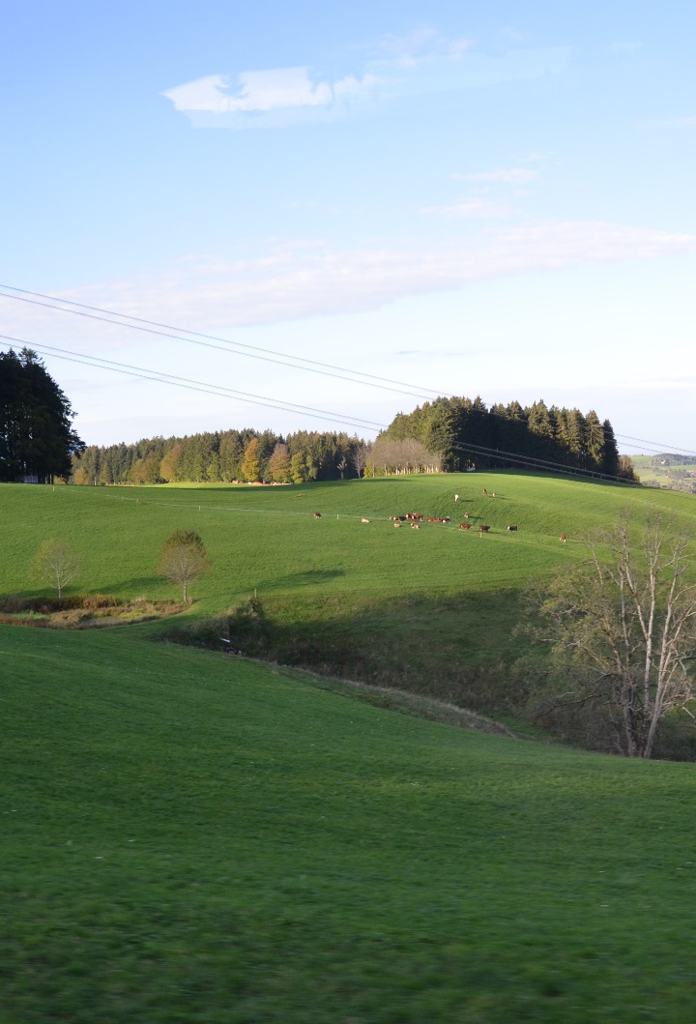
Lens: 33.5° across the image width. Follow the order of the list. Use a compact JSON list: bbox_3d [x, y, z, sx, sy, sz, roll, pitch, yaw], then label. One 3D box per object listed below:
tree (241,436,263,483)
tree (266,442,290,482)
[{"bbox_3d":[-34.970,-18.870,420.000,7.230,17.110,7.230,0,1,0],"label":"tree"},{"bbox_3d":[-25.100,-17.720,420.000,8.550,15.000,8.550,0,1,0],"label":"tree"}]

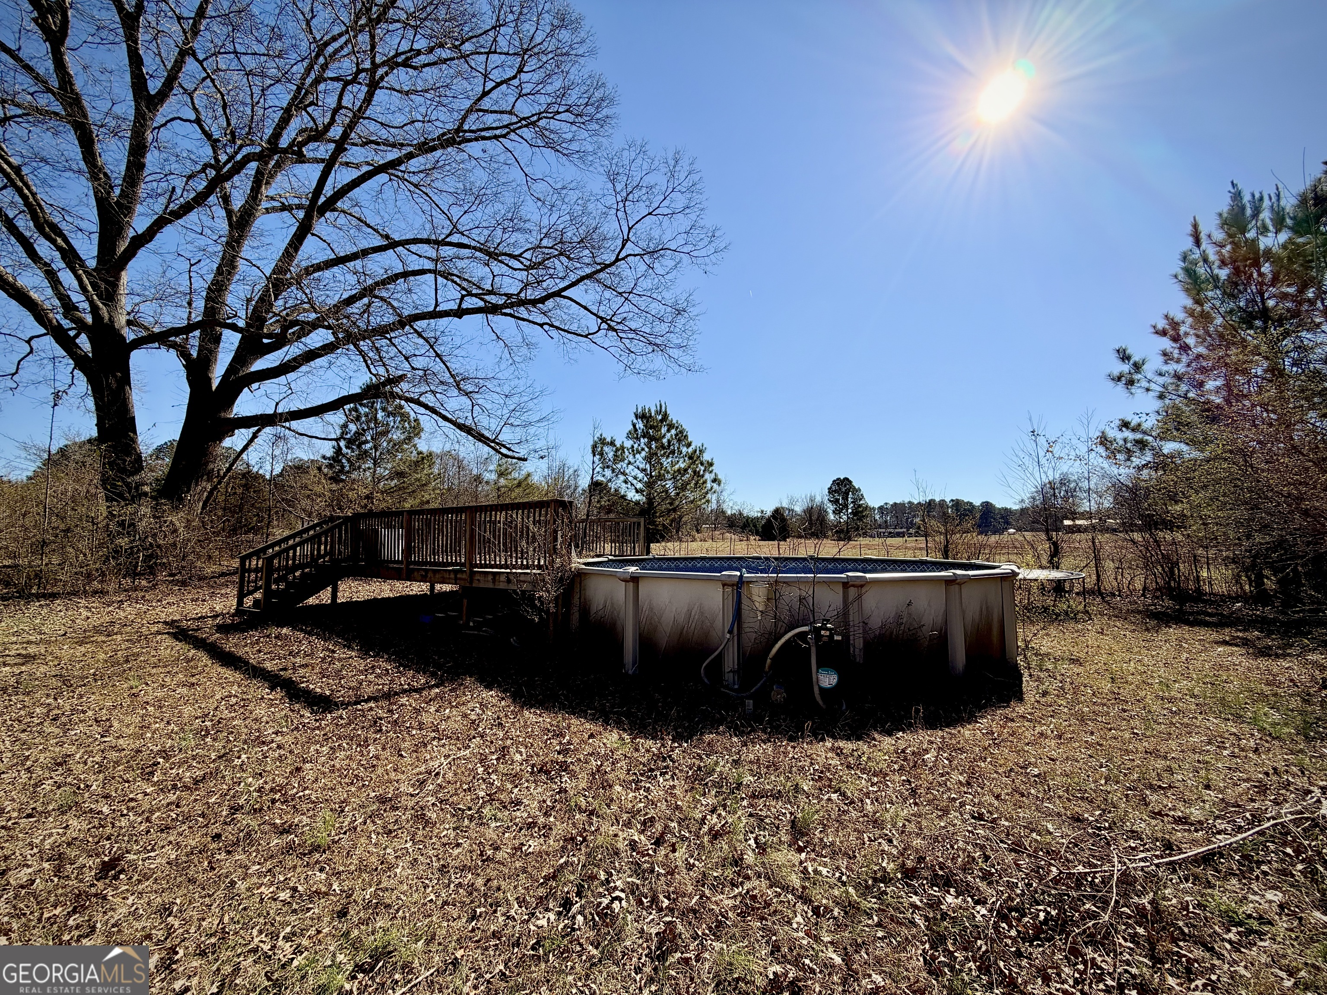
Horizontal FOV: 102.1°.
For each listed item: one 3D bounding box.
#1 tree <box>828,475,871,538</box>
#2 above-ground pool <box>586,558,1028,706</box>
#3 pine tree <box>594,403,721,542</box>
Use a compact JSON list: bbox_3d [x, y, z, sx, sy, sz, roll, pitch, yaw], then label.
[{"bbox_3d":[34.673,2.125,100.000,8.300,12.200,8.300,0,-4,0],"label":"tree"},{"bbox_3d":[2.082,1.818,9.601,7.300,1.330,7.300,0,-4,0],"label":"above-ground pool"},{"bbox_3d":[-0.251,-0.290,20.000,4.600,6.500,4.600,0,-4,0],"label":"pine tree"}]

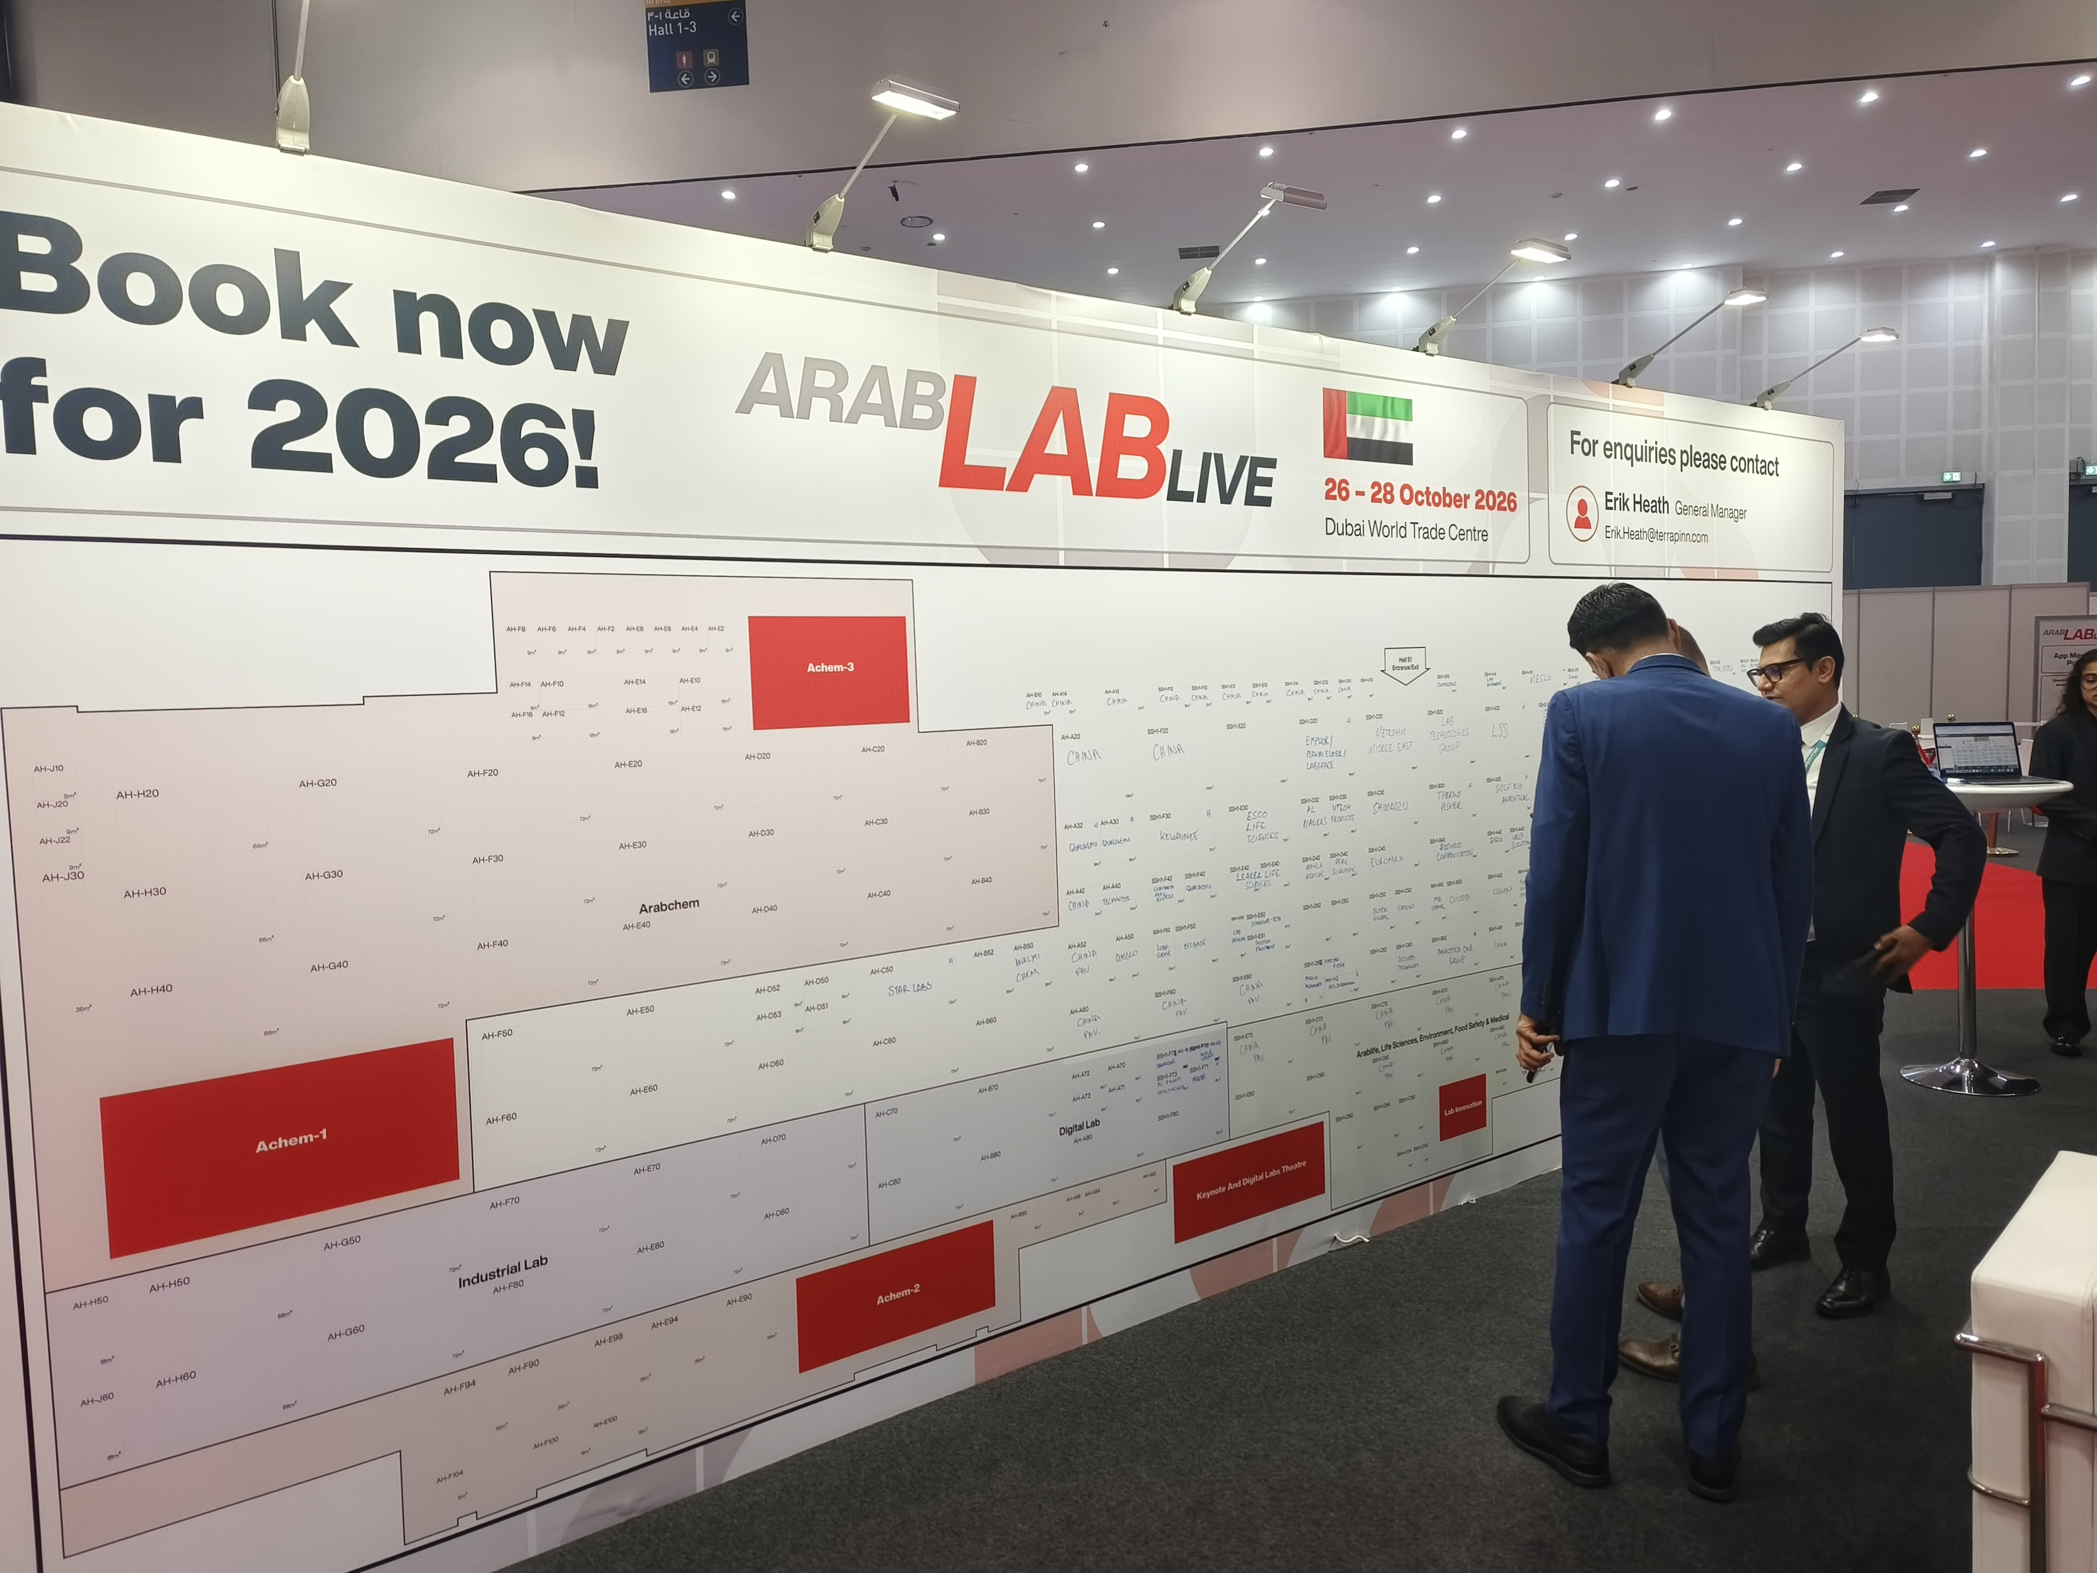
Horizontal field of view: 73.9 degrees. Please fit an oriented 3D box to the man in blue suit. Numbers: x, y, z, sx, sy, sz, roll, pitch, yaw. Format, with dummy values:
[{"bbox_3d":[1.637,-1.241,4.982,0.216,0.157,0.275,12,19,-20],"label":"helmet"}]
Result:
[{"bbox_3d":[1.204,0.480,2.767,0.570,1.740,0.420,-1,4,16],"label":"man in blue suit"}]

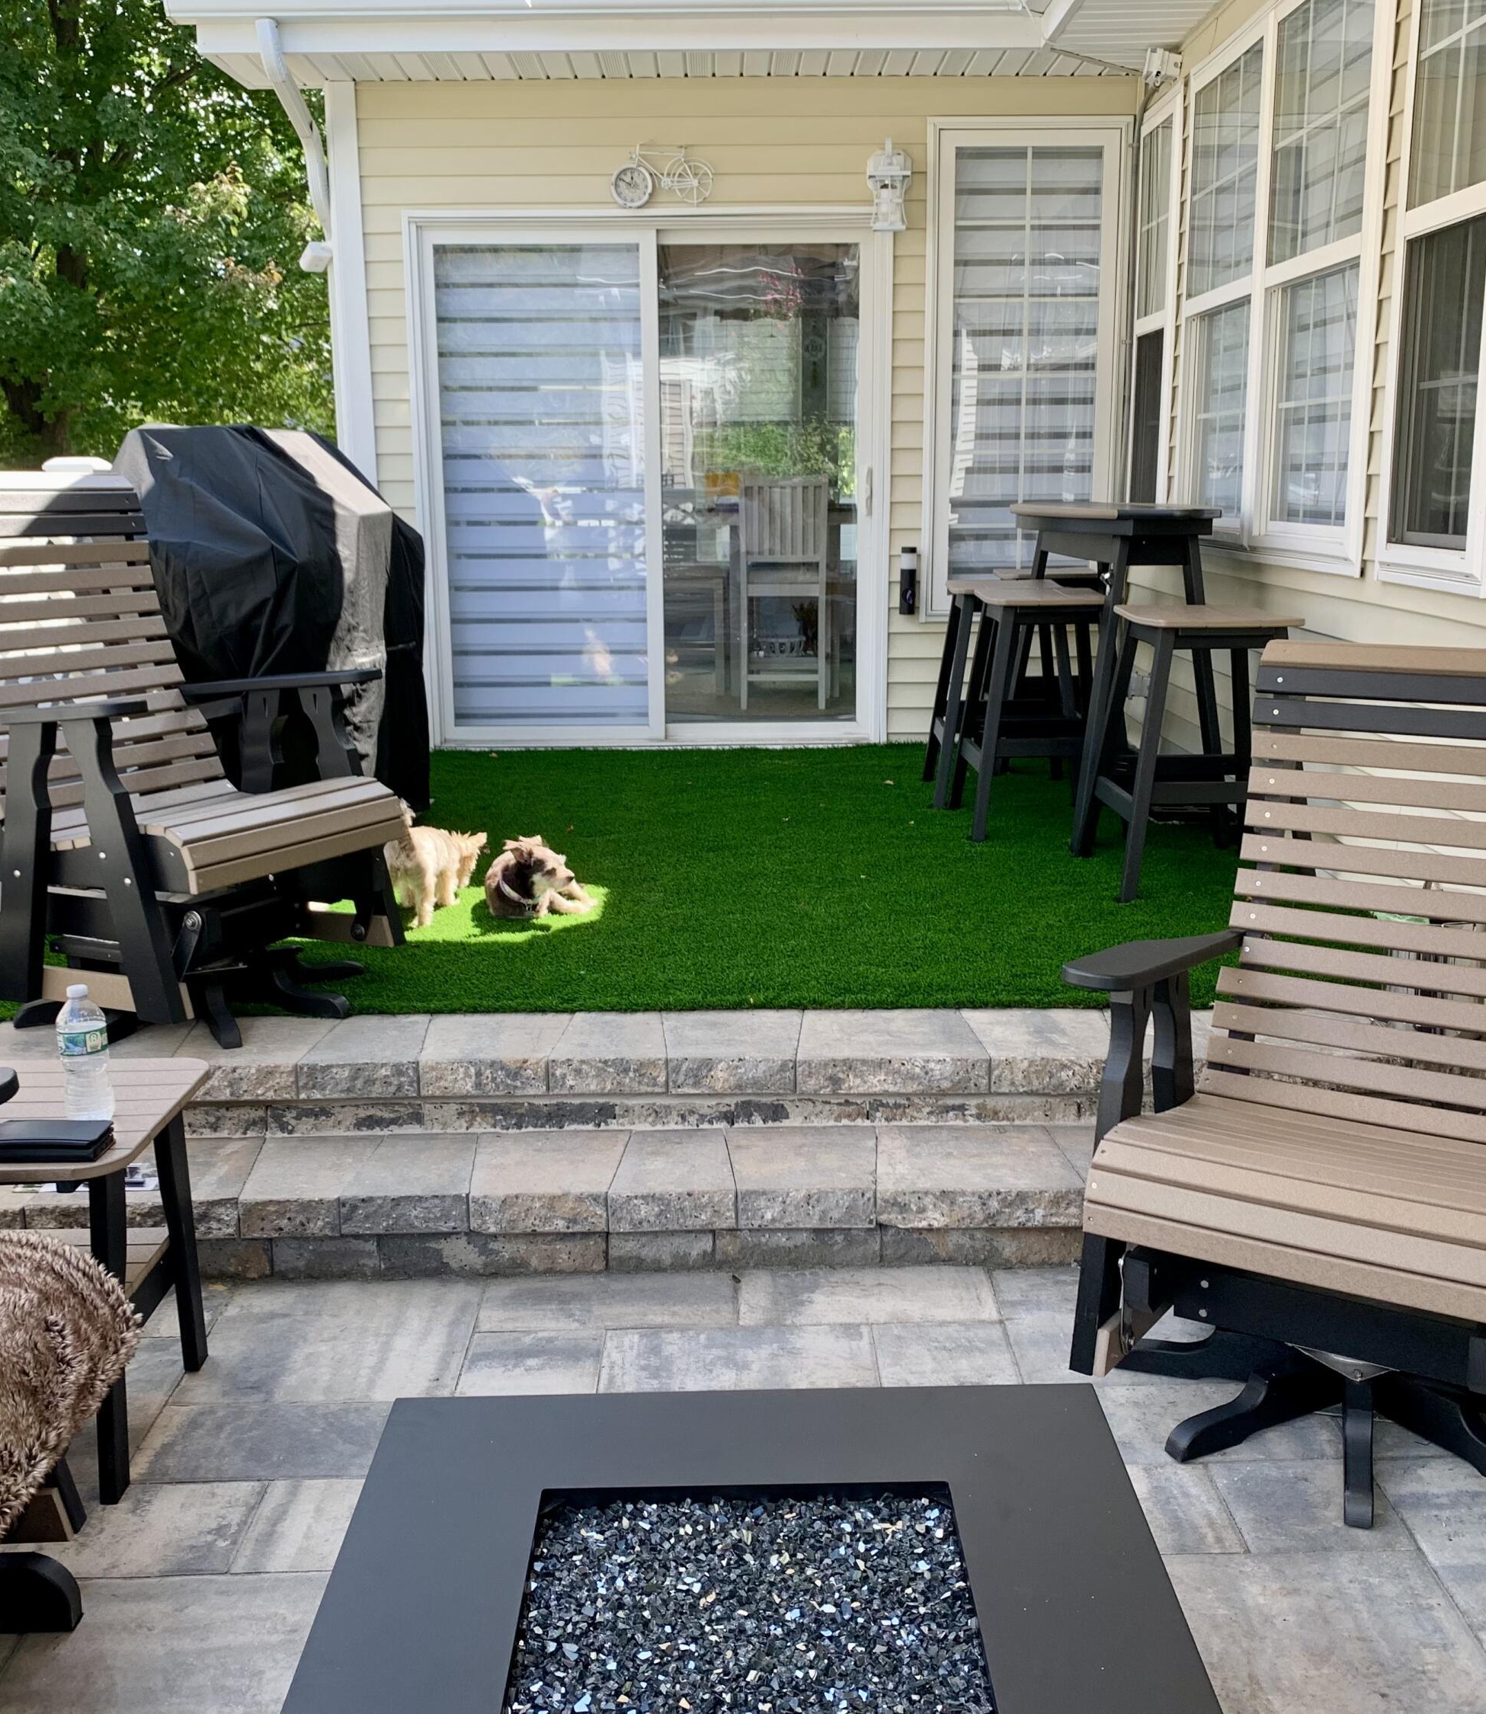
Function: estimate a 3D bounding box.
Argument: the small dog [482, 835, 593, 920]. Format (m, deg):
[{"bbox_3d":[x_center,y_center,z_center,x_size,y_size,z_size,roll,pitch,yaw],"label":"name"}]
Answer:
[{"bbox_3d":[-0.508,0.036,4.304,0.293,0.188,0.243,3,13,18],"label":"small dog"}]

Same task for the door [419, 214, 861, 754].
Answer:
[{"bbox_3d":[-0.357,-1.447,6.800,1.772,2.001,0.110,0,12,0],"label":"door"}]

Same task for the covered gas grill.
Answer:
[{"bbox_3d":[-1.317,-0.605,4.920,0.607,1.194,1.133,0,12,0],"label":"covered gas grill"}]

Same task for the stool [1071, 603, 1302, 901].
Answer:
[{"bbox_3d":[1.205,-0.287,4.526,0.476,0.698,0.516,0,12,0],"label":"stool"}]

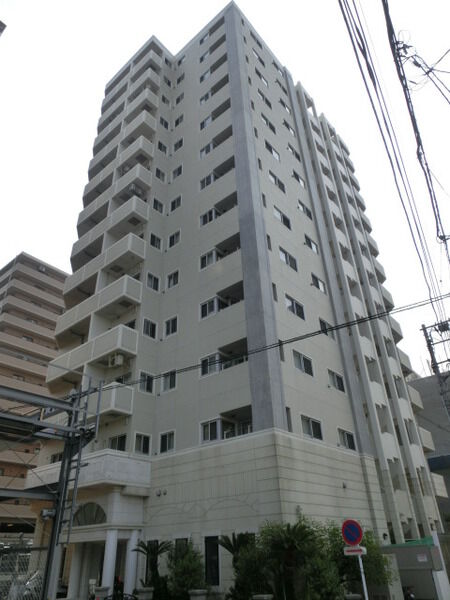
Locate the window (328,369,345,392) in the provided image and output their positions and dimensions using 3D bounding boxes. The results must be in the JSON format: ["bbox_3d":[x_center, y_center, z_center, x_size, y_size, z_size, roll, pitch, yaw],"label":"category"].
[{"bbox_3d":[5.637,4.092,20.910,0.120,0.823,1.415,-26,-40,32],"label":"window"}]

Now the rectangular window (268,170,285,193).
[{"bbox_3d":[3.116,-7.090,24.924,0.120,0.900,1.600,-27,-40,33],"label":"rectangular window"}]

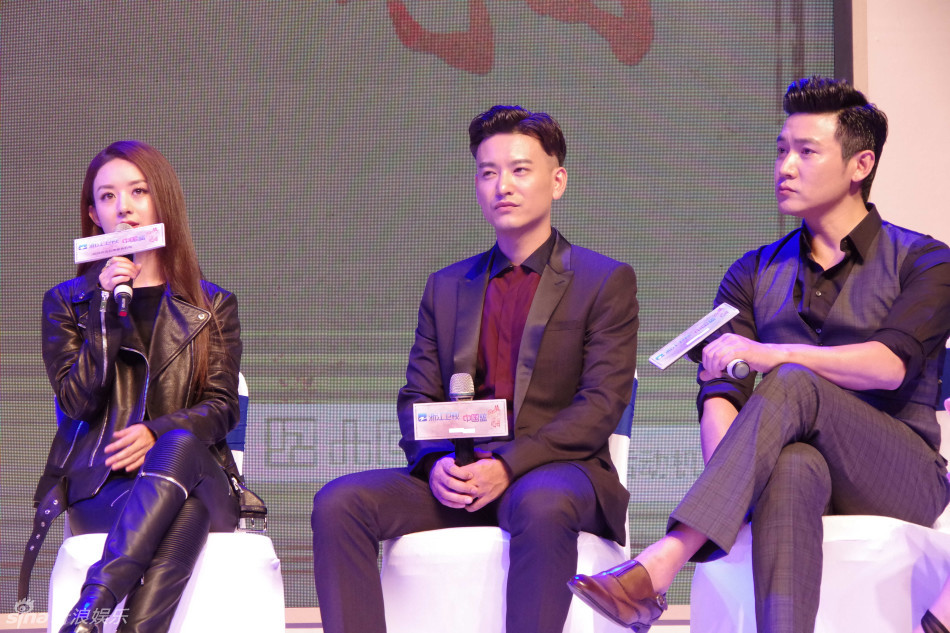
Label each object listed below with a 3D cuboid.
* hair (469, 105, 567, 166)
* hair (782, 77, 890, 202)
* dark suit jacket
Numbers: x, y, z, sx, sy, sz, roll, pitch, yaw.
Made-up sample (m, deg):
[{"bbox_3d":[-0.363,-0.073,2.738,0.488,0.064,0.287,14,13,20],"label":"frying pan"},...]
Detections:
[{"bbox_3d":[0.089,-0.364,5.530,0.190,0.150,0.215,-2,-5,18],"label":"hair"},{"bbox_3d":[0.706,-0.350,5.270,0.225,0.238,0.185,4,-6,-43],"label":"hair"},{"bbox_3d":[0.091,0.142,5.480,0.500,0.650,0.380,-2,-5,20],"label":"dark suit jacket"}]

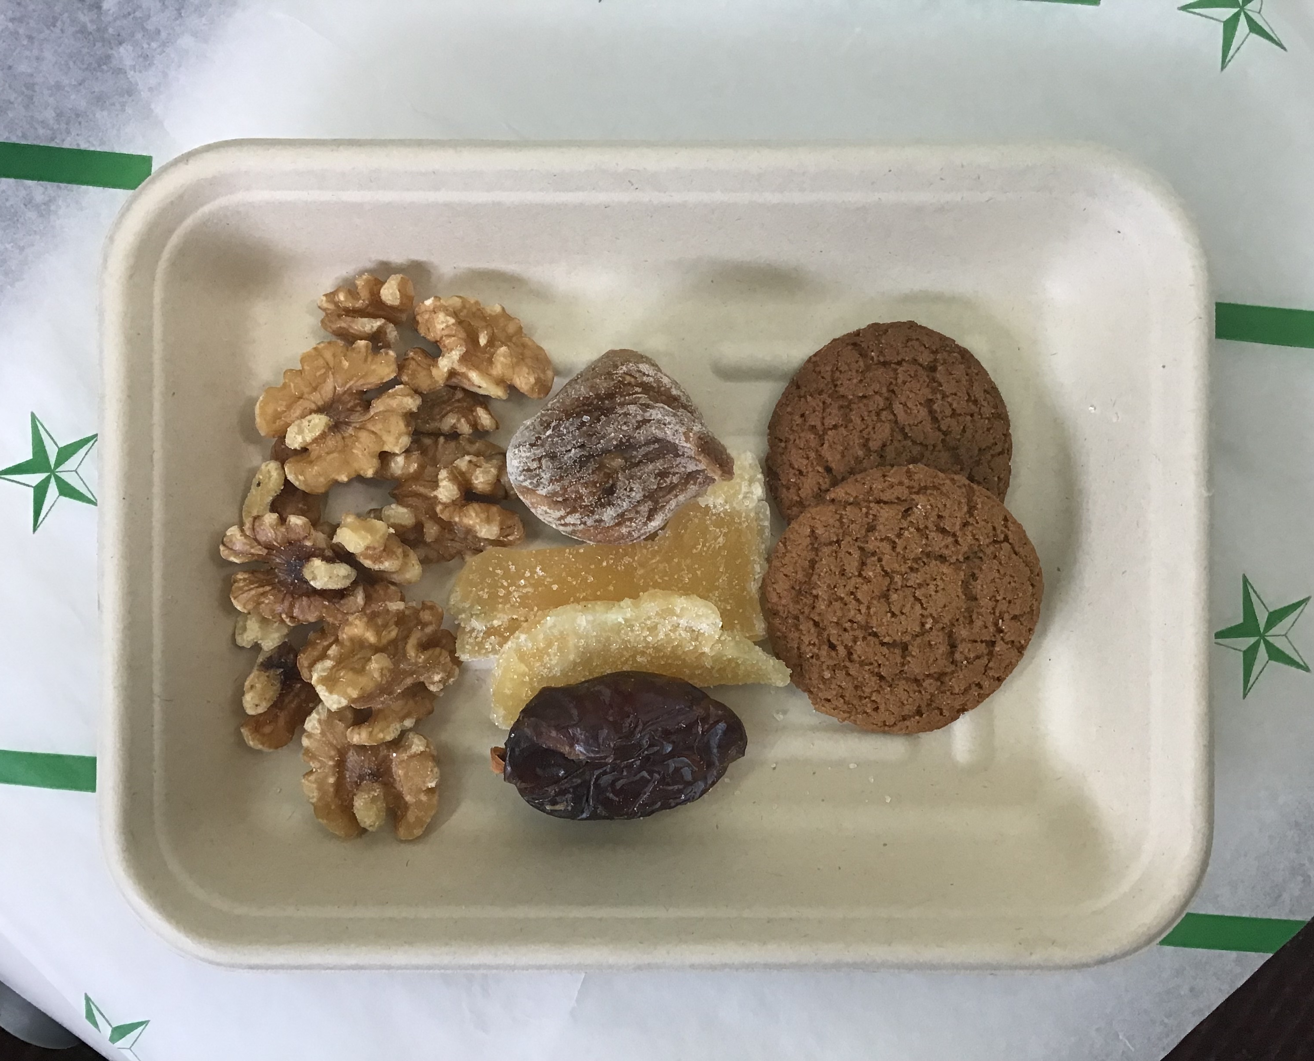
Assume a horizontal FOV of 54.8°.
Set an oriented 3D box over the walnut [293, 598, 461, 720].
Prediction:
[{"bbox_3d":[-0.053,0.025,0.242,0.030,0.018,0.022,-7,89,0],"label":"walnut"}]

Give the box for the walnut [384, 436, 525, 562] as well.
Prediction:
[{"bbox_3d":[-0.040,-0.006,0.249,0.027,0.016,0.025,6,89,0],"label":"walnut"}]

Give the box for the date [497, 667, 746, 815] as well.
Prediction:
[{"bbox_3d":[-0.007,0.042,0.246,0.047,0.024,0.028,-5,89,0],"label":"date"}]

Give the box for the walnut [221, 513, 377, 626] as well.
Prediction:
[{"bbox_3d":[-0.069,0.008,0.243,0.029,0.016,0.021,12,89,0],"label":"walnut"}]

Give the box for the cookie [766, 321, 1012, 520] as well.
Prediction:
[{"bbox_3d":[0.046,-0.017,0.253,0.049,0.009,0.049,0,89,0],"label":"cookie"}]

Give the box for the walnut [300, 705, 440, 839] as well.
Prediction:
[{"bbox_3d":[-0.056,0.047,0.249,0.027,0.016,0.028,3,89,0],"label":"walnut"}]

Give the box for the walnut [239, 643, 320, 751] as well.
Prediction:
[{"bbox_3d":[-0.072,0.032,0.250,0.022,0.015,0.024,37,89,1],"label":"walnut"}]

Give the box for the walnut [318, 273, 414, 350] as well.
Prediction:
[{"bbox_3d":[-0.057,-0.043,0.249,0.019,0.015,0.017,-12,89,0],"label":"walnut"}]

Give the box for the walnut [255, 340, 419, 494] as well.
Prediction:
[{"bbox_3d":[-0.059,-0.023,0.243,0.029,0.015,0.026,-37,89,-1],"label":"walnut"}]

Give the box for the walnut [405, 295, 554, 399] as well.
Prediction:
[{"bbox_3d":[-0.034,-0.035,0.246,0.030,0.017,0.019,32,89,1],"label":"walnut"}]

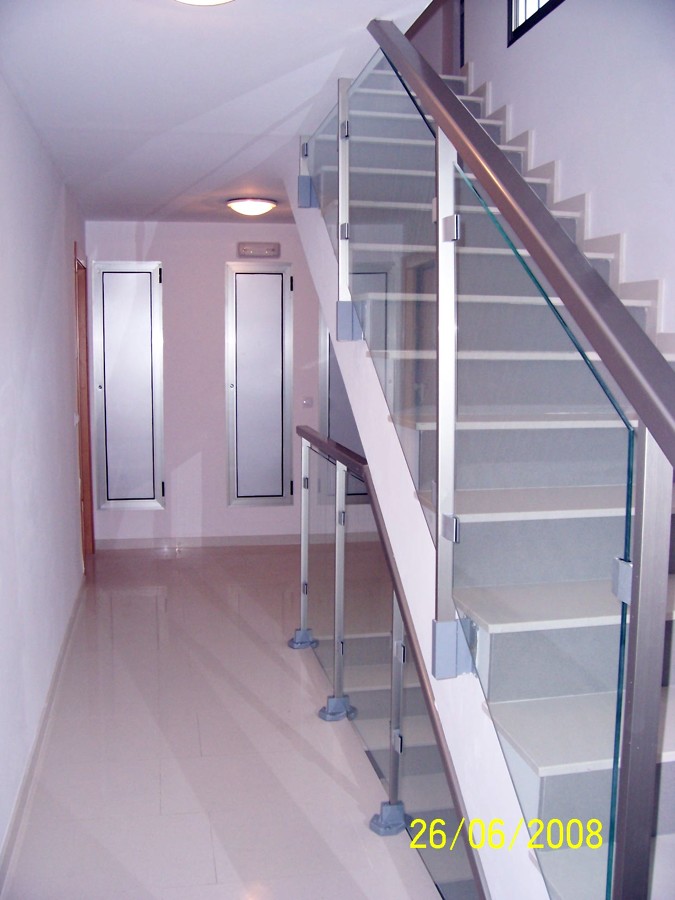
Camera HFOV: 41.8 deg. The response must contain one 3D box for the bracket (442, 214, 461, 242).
[{"bbox_3d":[0.241,-0.457,1.833,0.024,0.051,0.055,-1,6,-12],"label":"bracket"}]

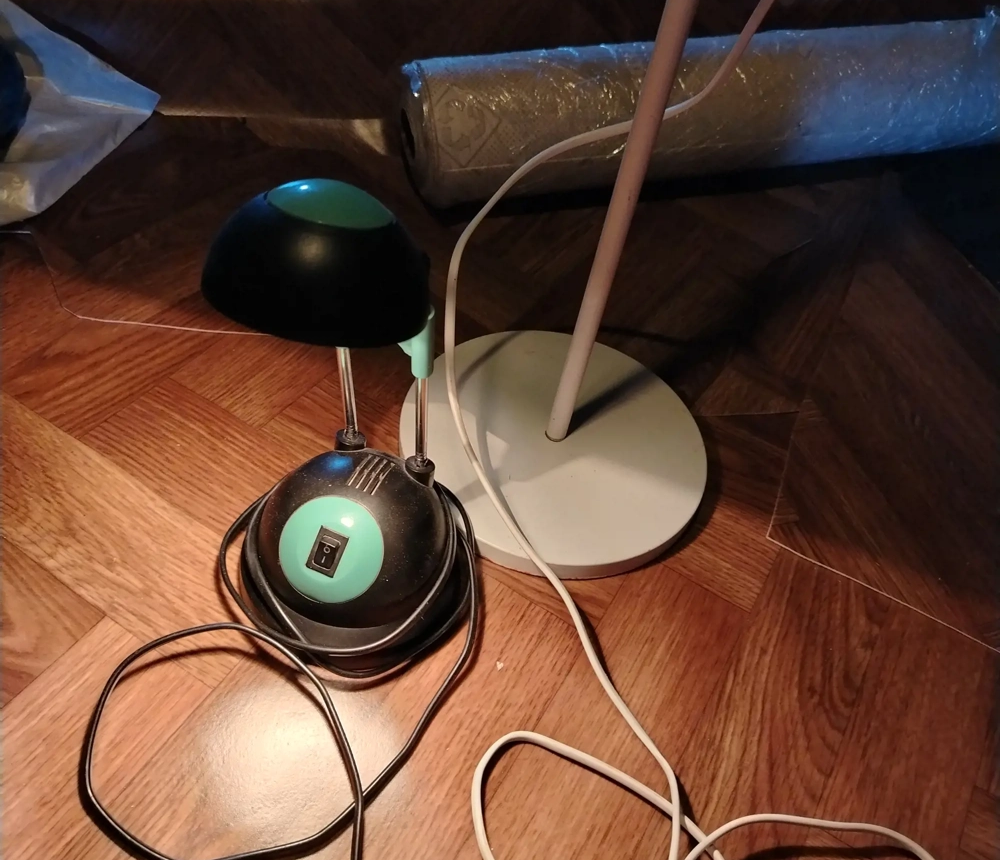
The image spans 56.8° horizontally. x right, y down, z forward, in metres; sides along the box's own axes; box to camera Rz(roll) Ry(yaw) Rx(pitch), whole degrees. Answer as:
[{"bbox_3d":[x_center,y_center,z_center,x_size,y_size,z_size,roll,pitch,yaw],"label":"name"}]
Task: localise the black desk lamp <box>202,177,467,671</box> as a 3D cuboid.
[{"bbox_3d":[-0.063,-0.006,0.442,0.131,0.256,0.134,19,48,6],"label":"black desk lamp"}]

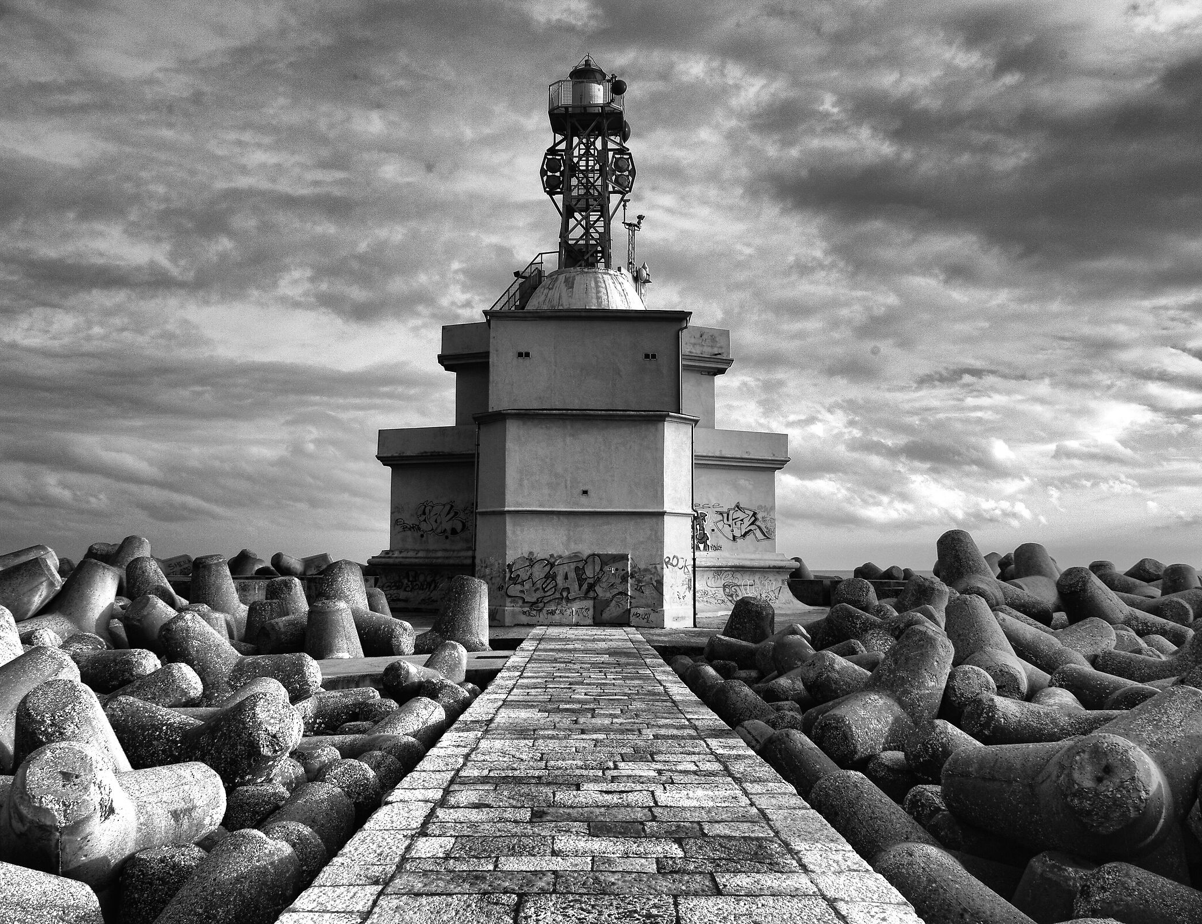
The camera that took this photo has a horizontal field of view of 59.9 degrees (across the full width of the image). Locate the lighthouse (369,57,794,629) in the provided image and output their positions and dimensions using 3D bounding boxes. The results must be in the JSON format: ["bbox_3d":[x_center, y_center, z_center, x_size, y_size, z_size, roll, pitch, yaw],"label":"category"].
[{"bbox_3d":[-0.638,-6.168,41.058,15.600,24.100,17.600,0,-6,-1],"label":"lighthouse"}]

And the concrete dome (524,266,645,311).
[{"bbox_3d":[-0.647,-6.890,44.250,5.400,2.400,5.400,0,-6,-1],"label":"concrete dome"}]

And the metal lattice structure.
[{"bbox_3d":[-0.608,-13.006,44.890,4.100,9.800,3.300,0,-6,-1],"label":"metal lattice structure"}]

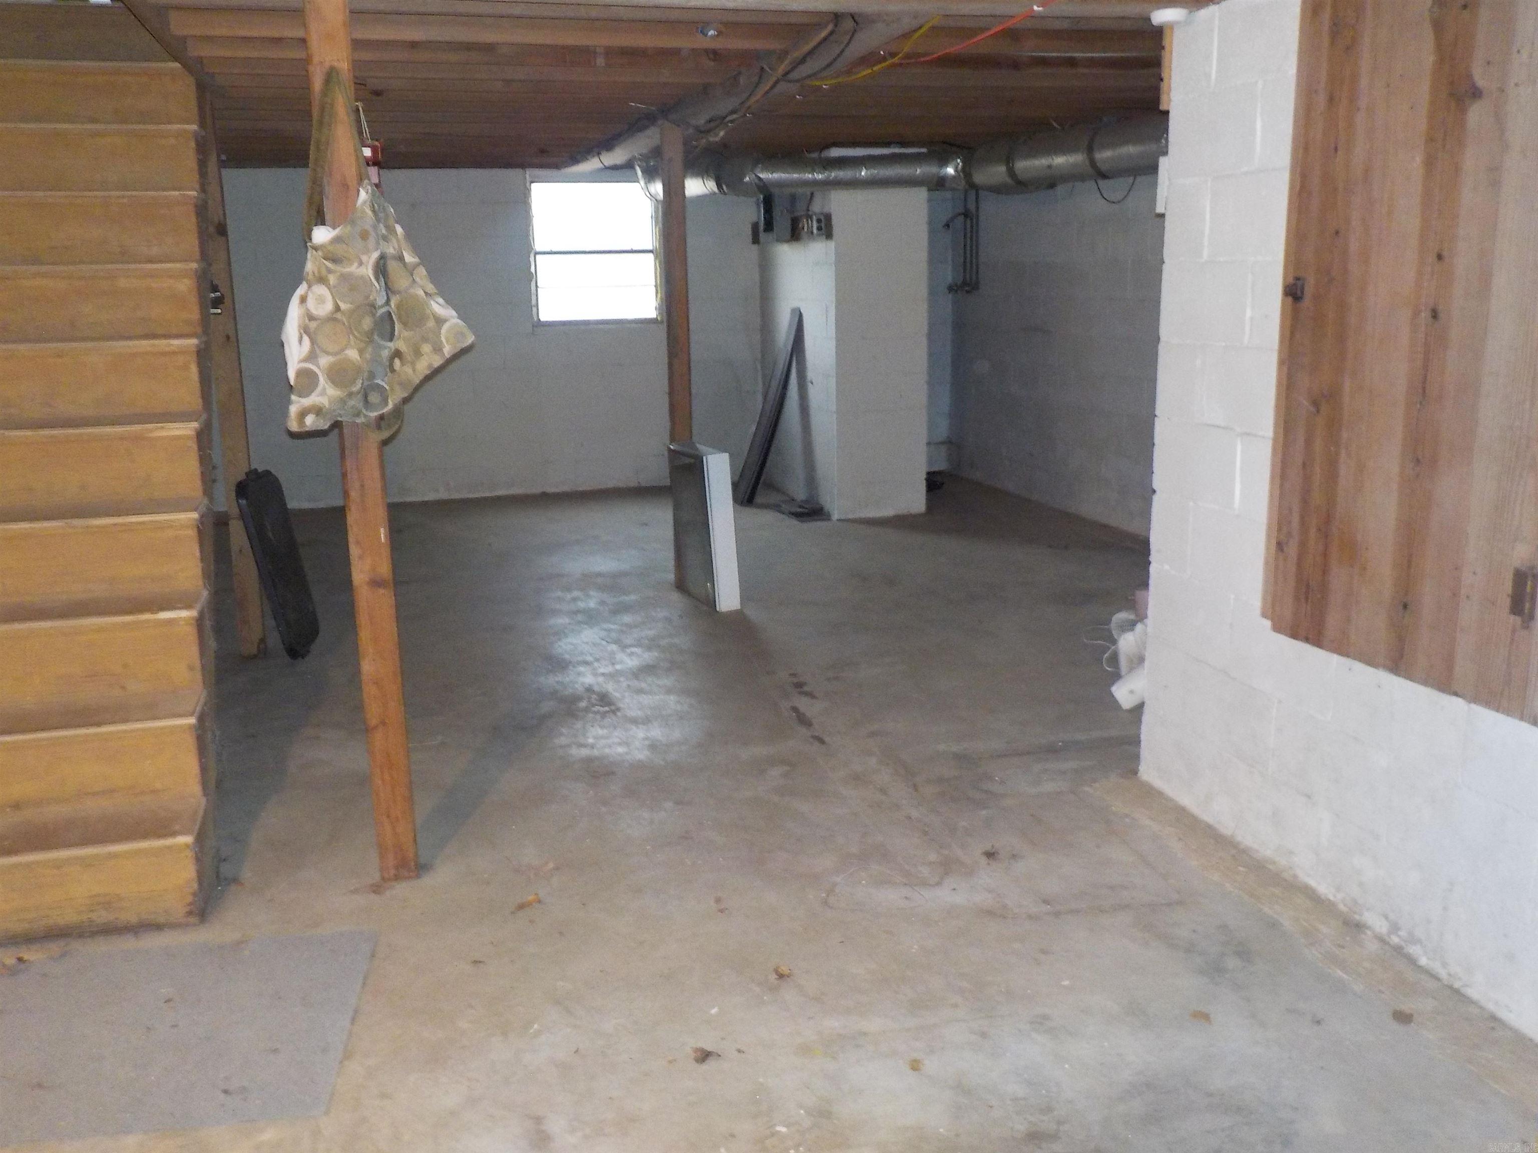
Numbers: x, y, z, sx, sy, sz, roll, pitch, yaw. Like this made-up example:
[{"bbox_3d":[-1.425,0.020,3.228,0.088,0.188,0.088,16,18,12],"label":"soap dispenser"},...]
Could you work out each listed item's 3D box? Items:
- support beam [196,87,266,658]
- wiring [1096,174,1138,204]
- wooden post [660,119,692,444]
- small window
[{"bbox_3d":[-1.992,-0.710,4.878,0.089,2.044,0.089,-4,12,-14],"label":"support beam"},{"bbox_3d":[1.582,-1.764,6.050,0.190,0.140,0.040,-4,12,-14],"label":"wiring"},{"bbox_3d":[-0.394,-0.941,5.846,0.089,2.018,0.089,-4,12,-14],"label":"wooden post"},{"bbox_3d":[-1.087,-2.047,8.429,0.795,0.878,0.100,-4,12,-14],"label":"small window"}]

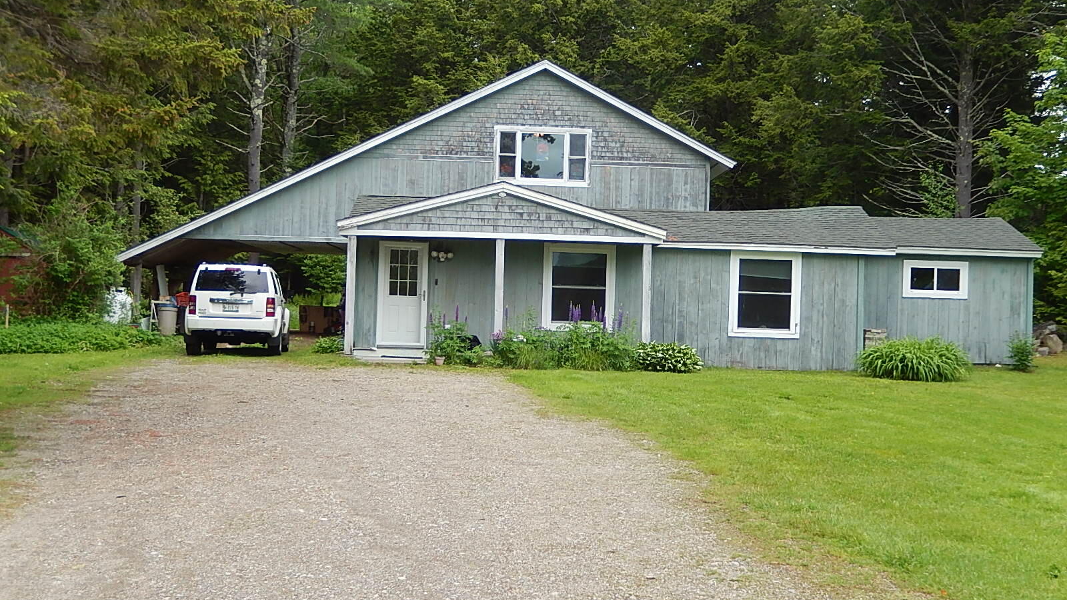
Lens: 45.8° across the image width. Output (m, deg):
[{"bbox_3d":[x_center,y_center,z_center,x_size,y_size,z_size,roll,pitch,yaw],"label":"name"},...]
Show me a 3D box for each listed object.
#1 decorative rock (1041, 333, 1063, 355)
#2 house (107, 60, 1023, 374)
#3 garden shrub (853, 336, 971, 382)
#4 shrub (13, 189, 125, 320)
[{"bbox_3d":[12.021,1.029,29.300,0.520,0.470,0.450,2,-1,-3],"label":"decorative rock"},{"bbox_3d":[0.587,-1.868,28.496,18.651,6.350,9.787,2,-1,-3],"label":"house"},{"bbox_3d":[7.136,1.086,23.700,2.100,0.800,1.700,2,-1,-3],"label":"garden shrub"},{"bbox_3d":[-9.855,-0.804,26.800,2.350,3.100,2.200,2,-1,-3],"label":"shrub"}]

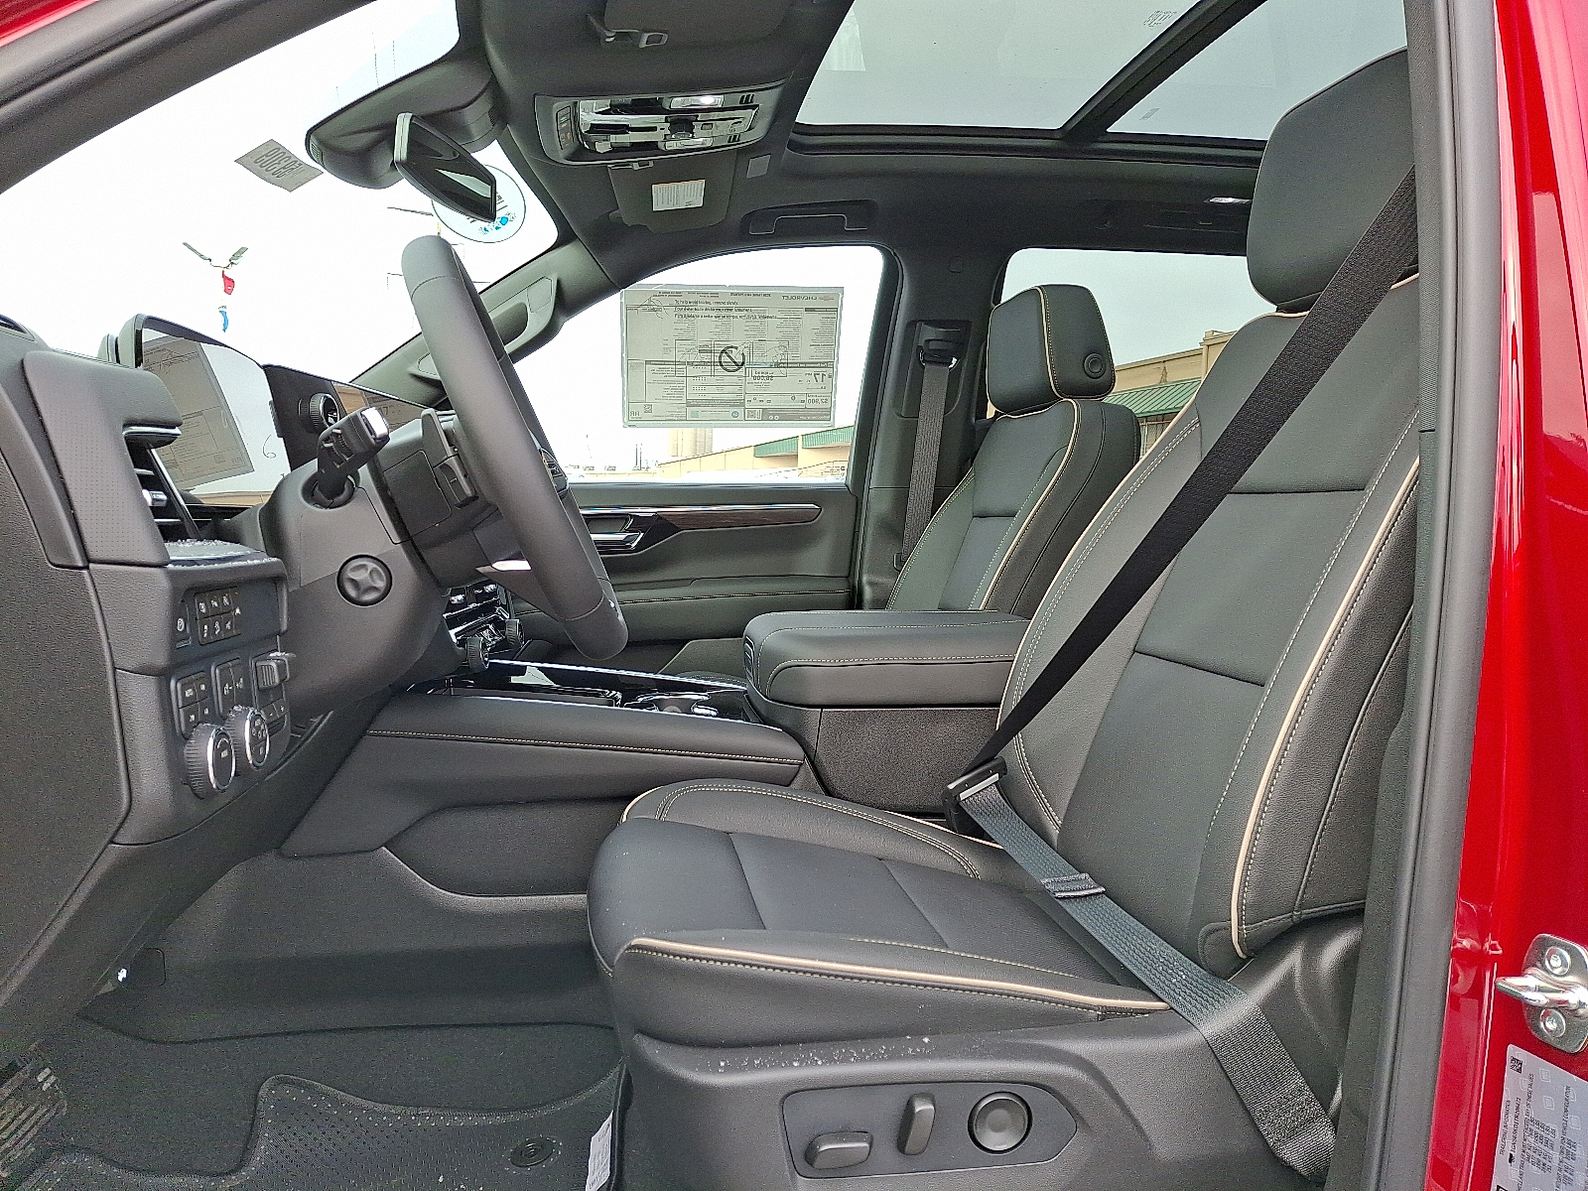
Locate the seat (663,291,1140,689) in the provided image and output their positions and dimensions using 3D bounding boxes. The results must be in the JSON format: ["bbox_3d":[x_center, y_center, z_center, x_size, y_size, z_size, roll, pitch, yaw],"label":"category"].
[{"bbox_3d":[0.096,-0.009,1.857,0.750,0.960,0.550,-1,6,-7],"label":"seat"}]

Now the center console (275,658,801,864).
[{"bbox_3d":[-0.271,0.175,1.407,0.560,0.165,0.370,-1,6,-7],"label":"center console"}]

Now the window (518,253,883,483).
[{"bbox_3d":[-0.207,-0.436,2.224,0.755,0.460,0.060,-1,23,-7],"label":"window"}]

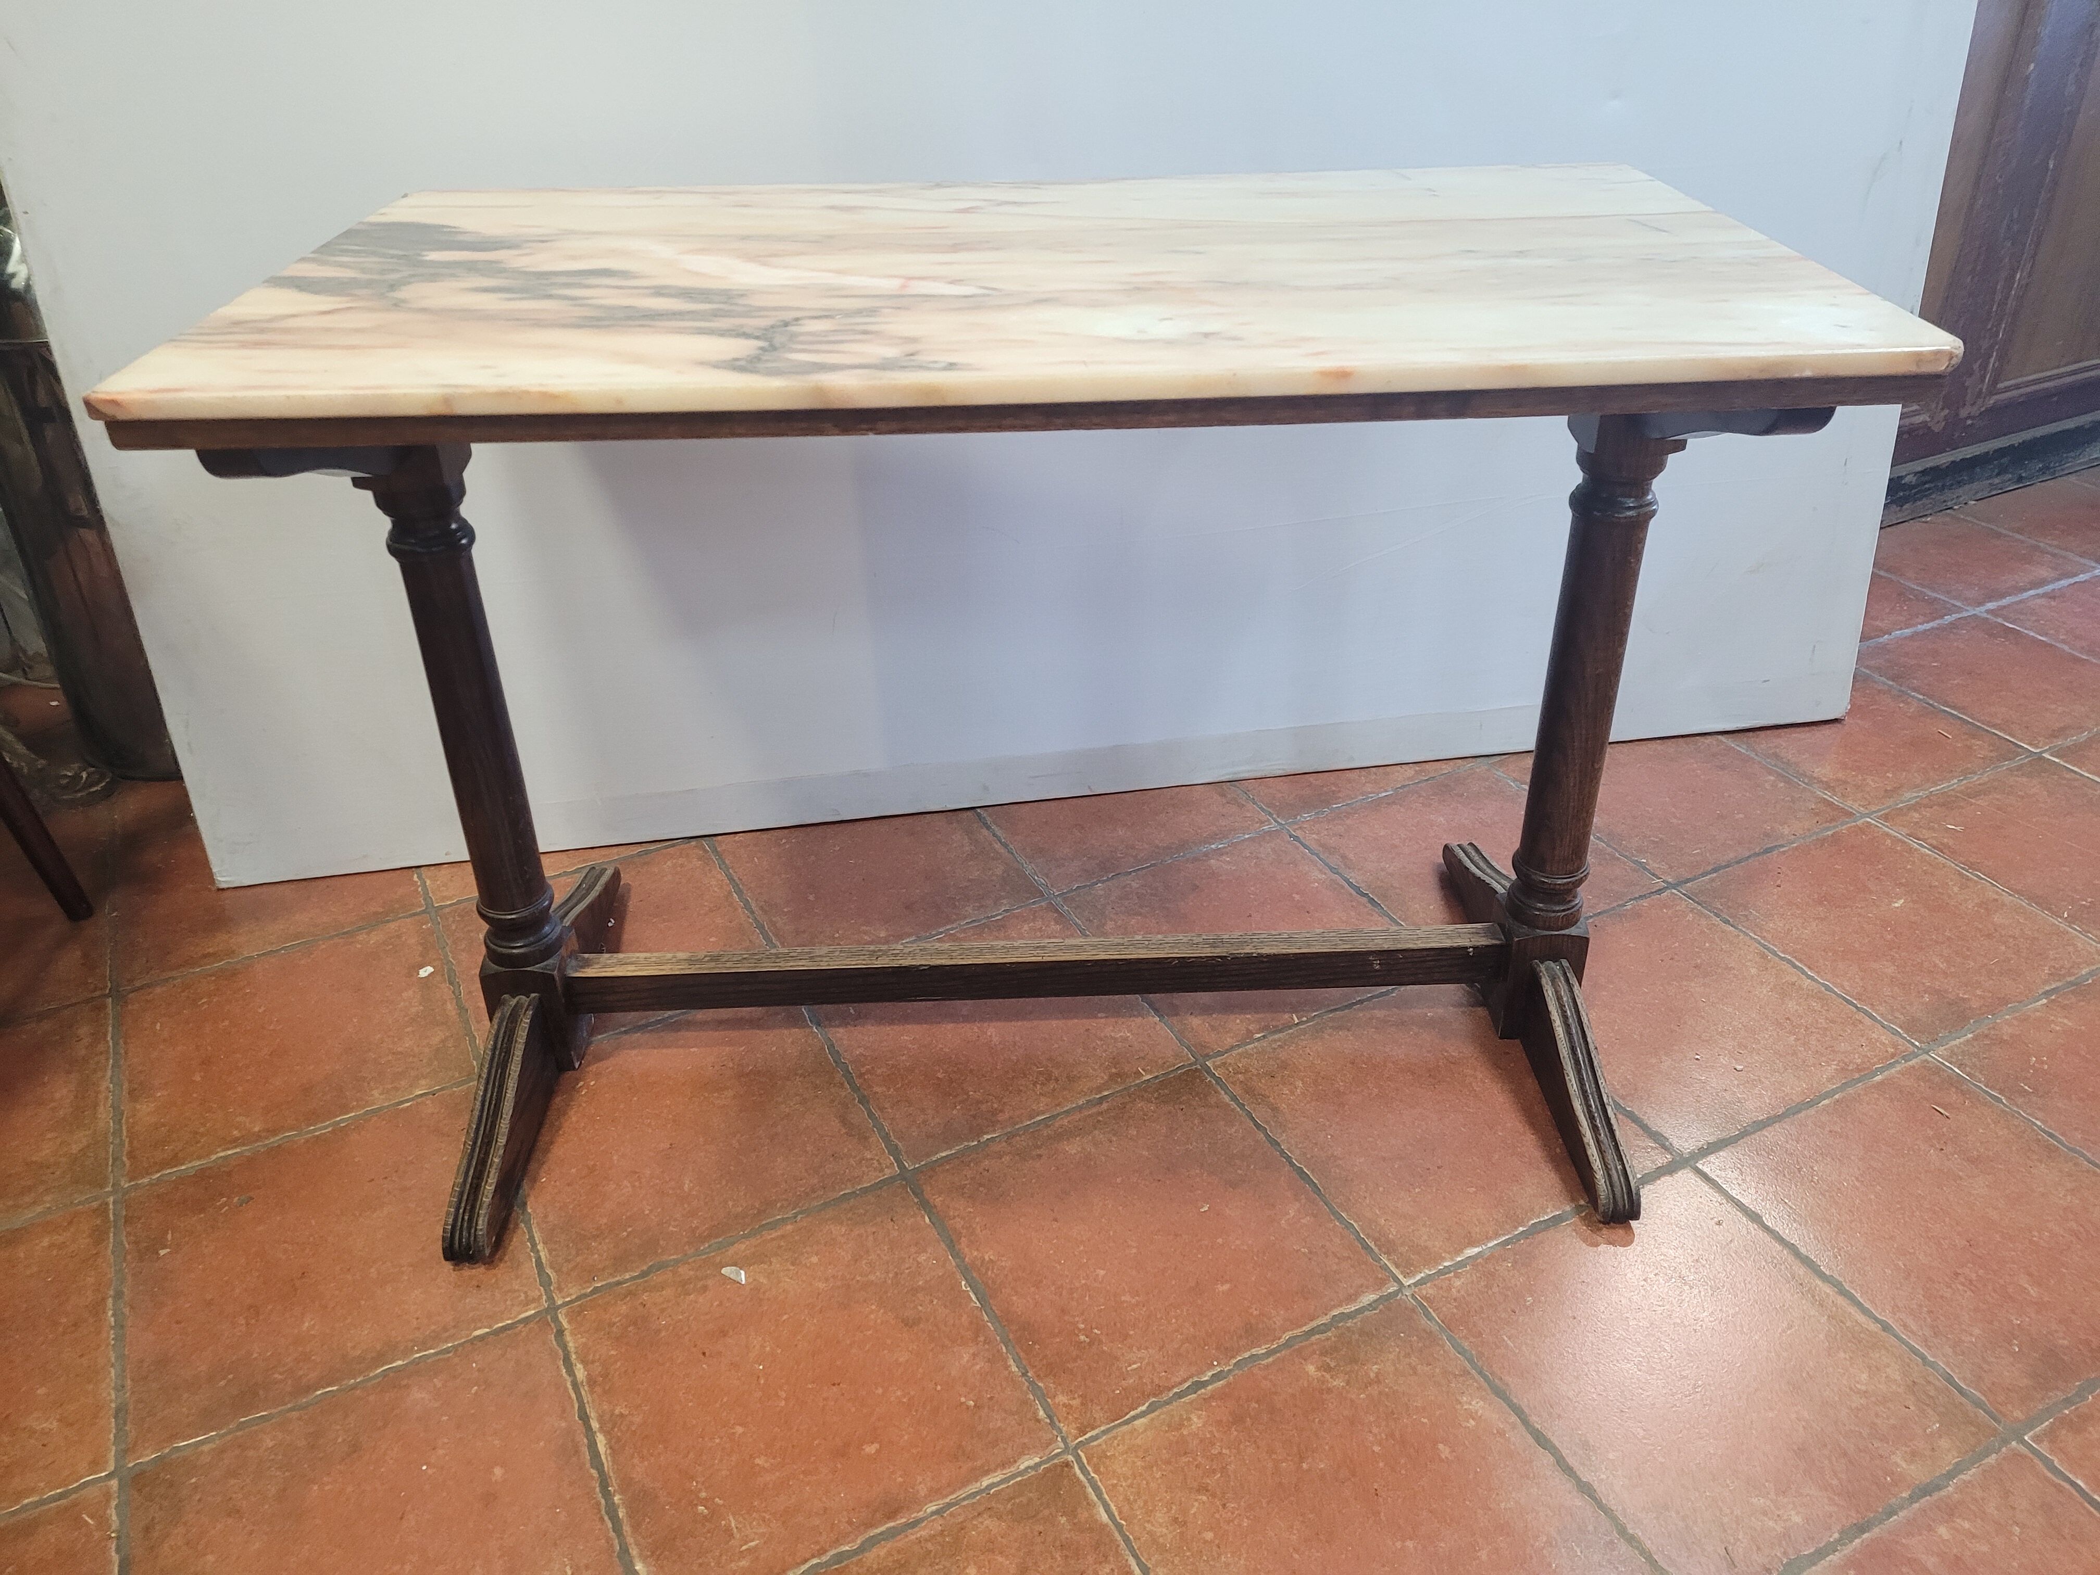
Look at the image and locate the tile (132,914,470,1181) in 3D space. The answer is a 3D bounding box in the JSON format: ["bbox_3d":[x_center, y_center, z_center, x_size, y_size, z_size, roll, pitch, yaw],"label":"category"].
[{"bbox_3d":[-0.759,0.252,1.580,0.302,0.013,0.302,-16,35,-23],"label":"tile"}]

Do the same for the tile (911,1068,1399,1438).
[{"bbox_3d":[0.082,0.383,1.349,0.302,0.013,0.302,-16,35,-23],"label":"tile"}]

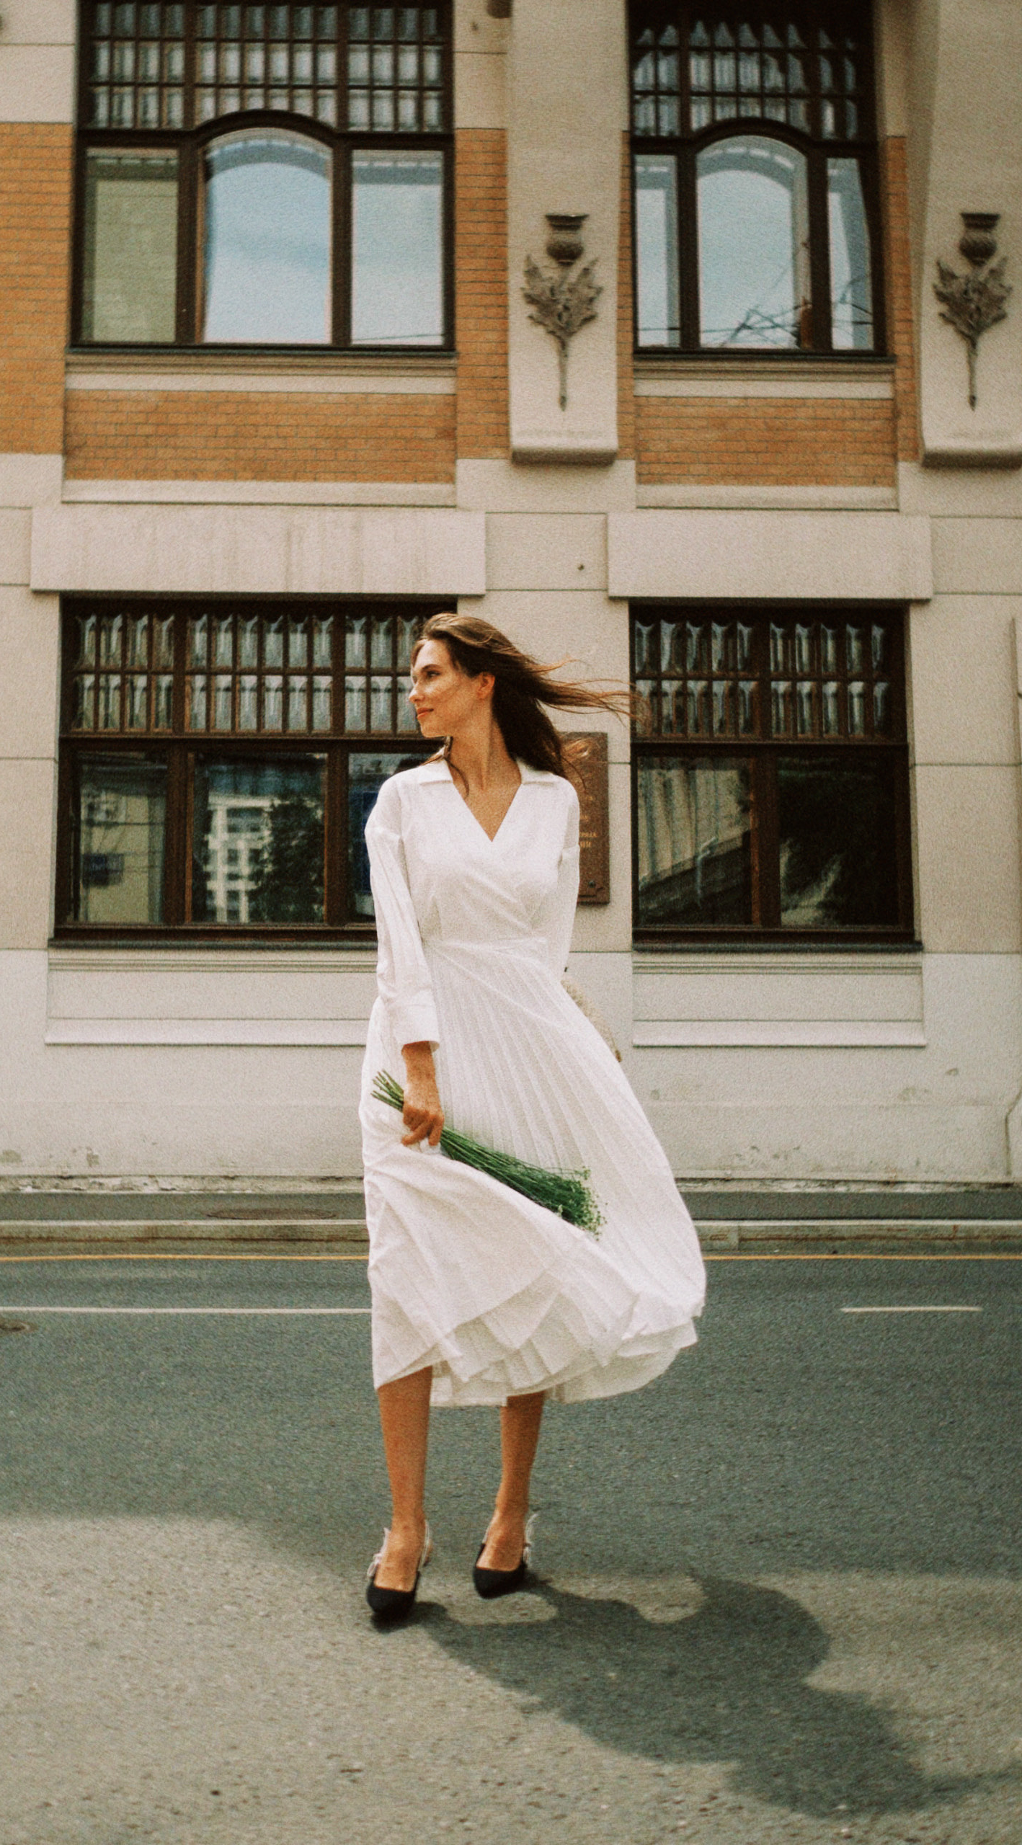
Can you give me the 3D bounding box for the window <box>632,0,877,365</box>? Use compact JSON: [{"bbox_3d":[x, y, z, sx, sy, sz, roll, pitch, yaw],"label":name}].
[{"bbox_3d":[1.752,-5.314,11.668,1.782,2.697,0.250,0,-7,-2],"label":"window"}]

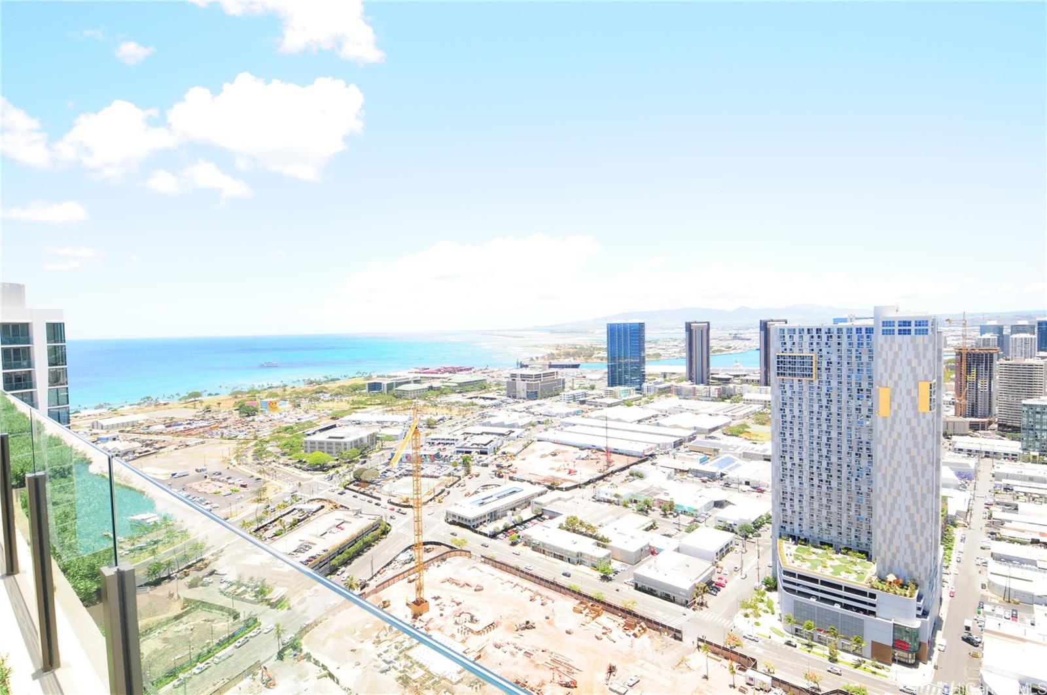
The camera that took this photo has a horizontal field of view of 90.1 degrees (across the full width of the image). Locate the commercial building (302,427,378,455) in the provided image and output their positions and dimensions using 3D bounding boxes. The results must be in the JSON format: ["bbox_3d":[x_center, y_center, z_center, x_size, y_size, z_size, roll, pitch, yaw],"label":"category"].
[{"bbox_3d":[-187.692,98.111,543.528,50.778,15.796,54.898,-1,2,15],"label":"commercial building"}]

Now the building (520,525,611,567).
[{"bbox_3d":[22.880,103.250,272.070,47.500,6.400,15.000,1,3,41],"label":"building"}]

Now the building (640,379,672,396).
[{"bbox_3d":[233.370,70.130,911.780,28.000,16.500,60.000,1,3,41],"label":"building"}]

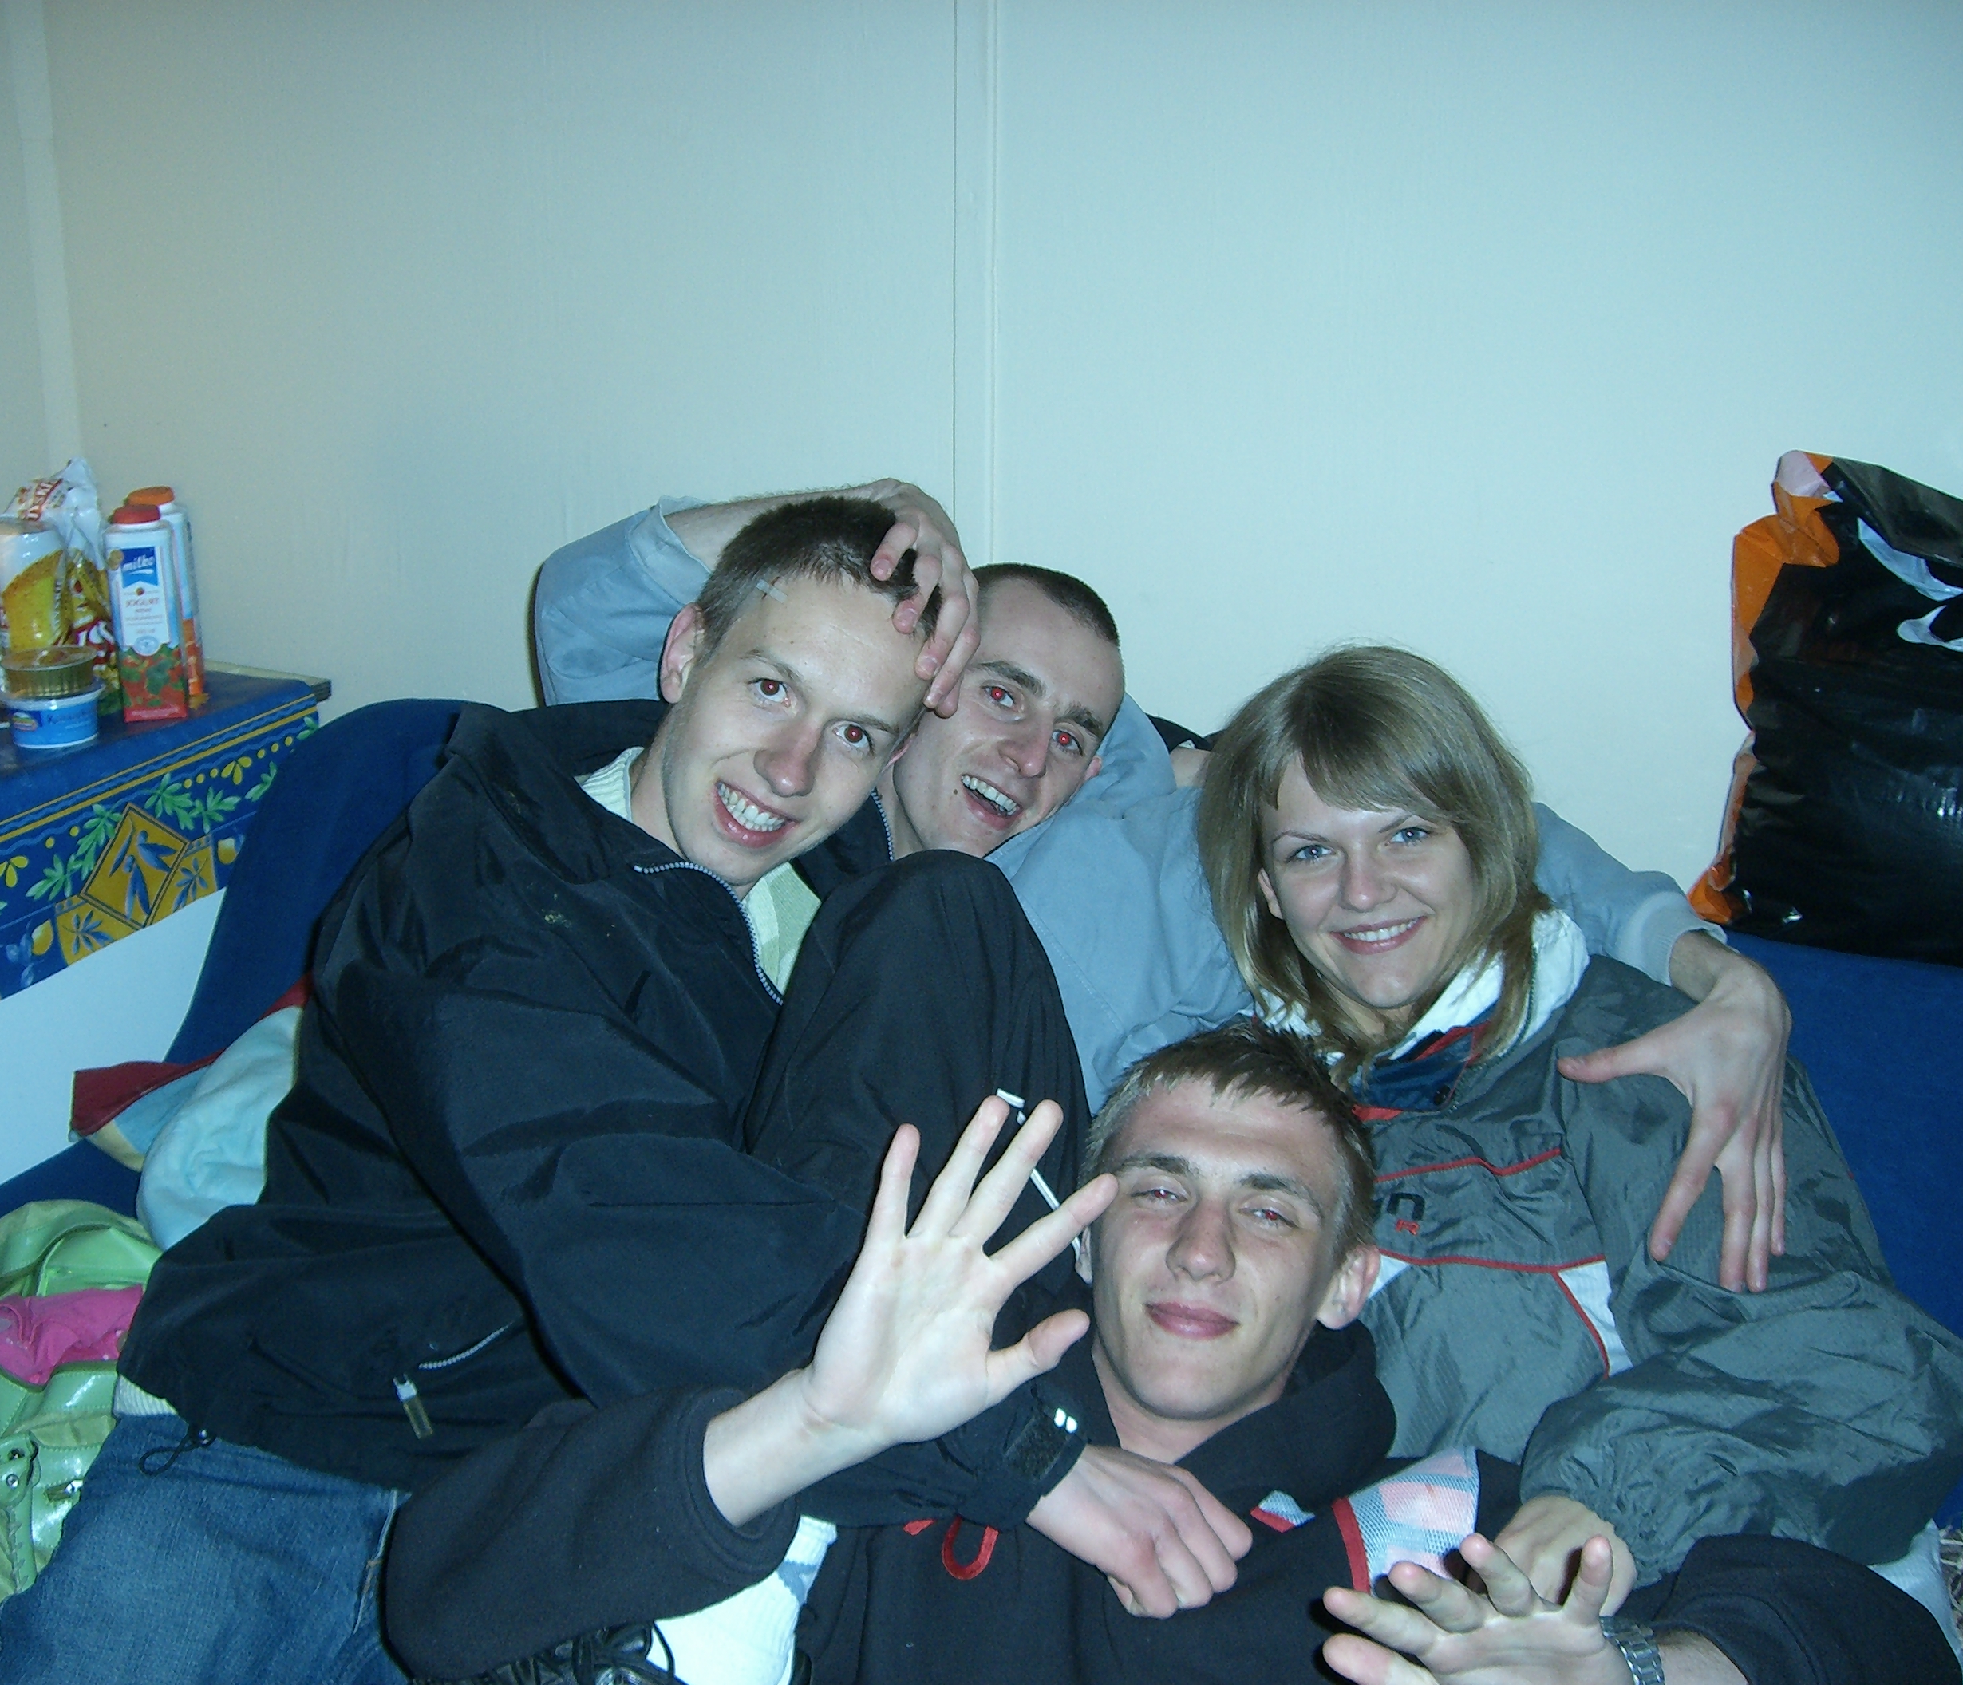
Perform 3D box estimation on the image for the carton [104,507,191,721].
[{"bbox_3d":[-0.748,-0.206,2.201,0.057,0.186,0.057,-7,17,-25],"label":"carton"}]

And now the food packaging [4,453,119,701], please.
[{"bbox_3d":[-0.849,-0.242,2.272,0.115,0.218,0.080,-6,16,-21],"label":"food packaging"}]

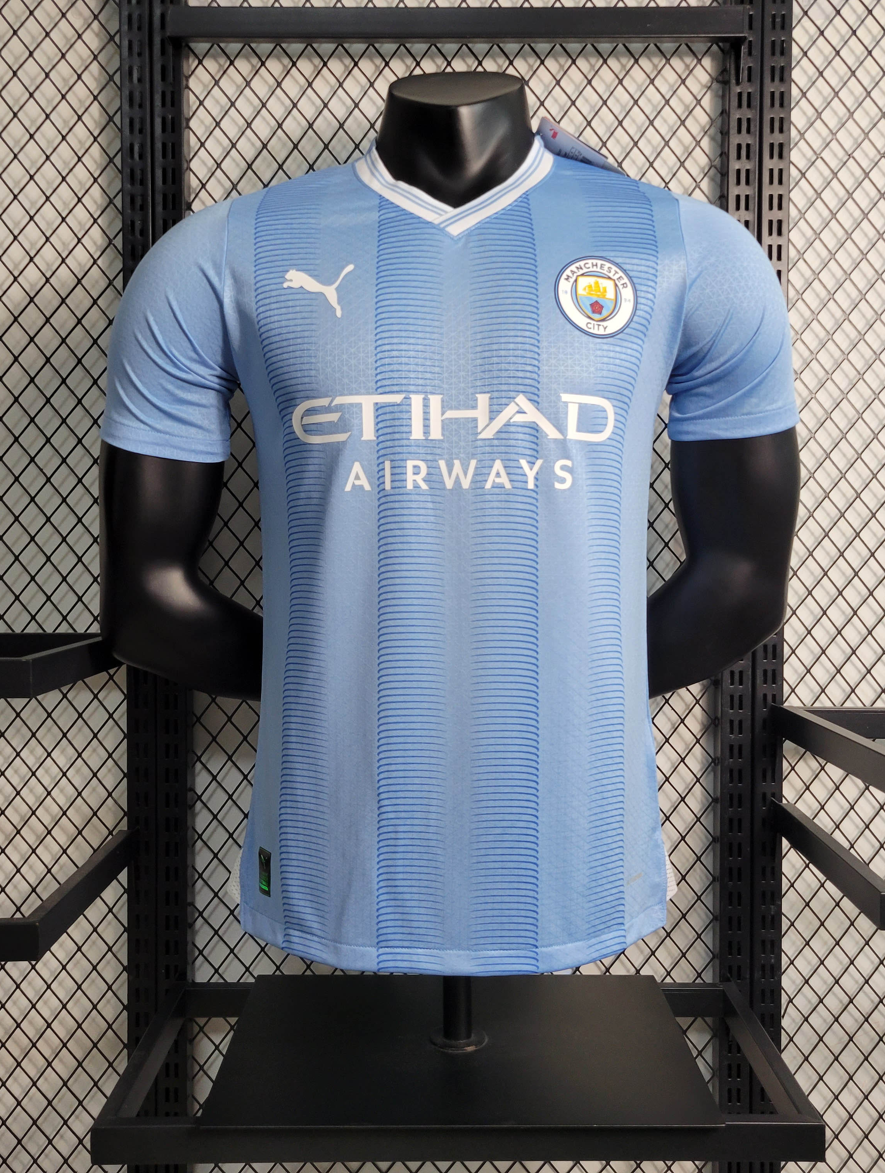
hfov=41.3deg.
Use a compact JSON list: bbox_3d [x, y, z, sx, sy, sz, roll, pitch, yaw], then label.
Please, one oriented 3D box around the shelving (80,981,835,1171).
[{"bbox_3d":[0.013,0.417,1.106,0.594,0.089,0.304,0,3,0],"label":"shelving"}]

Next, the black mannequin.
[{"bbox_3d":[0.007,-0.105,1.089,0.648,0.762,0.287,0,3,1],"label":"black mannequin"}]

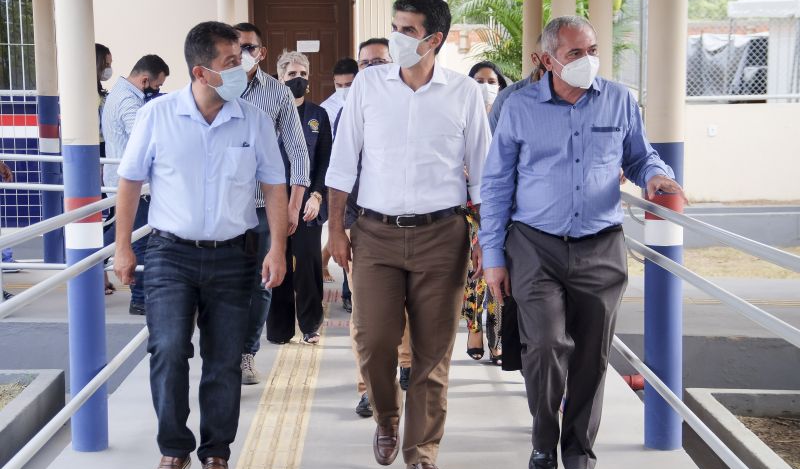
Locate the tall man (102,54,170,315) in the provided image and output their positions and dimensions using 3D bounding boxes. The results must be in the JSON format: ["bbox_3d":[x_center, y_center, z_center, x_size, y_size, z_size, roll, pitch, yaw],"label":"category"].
[{"bbox_3d":[-1.653,-0.316,10.493,0.430,1.616,0.480,-1,9,-3],"label":"tall man"}]

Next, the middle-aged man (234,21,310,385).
[{"bbox_3d":[-0.734,-0.156,8.287,0.540,1.793,0.480,1,9,9],"label":"middle-aged man"}]

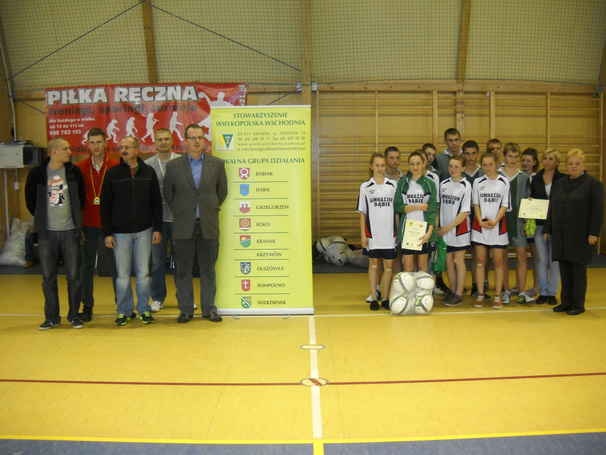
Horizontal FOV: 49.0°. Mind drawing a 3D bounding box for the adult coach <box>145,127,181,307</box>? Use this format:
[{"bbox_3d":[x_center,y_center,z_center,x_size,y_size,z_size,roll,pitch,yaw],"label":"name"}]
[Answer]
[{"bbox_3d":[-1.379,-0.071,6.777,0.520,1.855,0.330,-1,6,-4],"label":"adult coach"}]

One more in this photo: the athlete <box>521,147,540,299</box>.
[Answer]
[{"bbox_3d":[2.489,-0.046,7.297,0.440,1.653,0.280,0,4,16],"label":"athlete"}]

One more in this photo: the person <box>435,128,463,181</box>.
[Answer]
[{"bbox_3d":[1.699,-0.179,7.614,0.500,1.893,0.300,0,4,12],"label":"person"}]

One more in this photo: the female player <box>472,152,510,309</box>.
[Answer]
[{"bbox_3d":[1.933,0.029,6.843,0.430,1.581,0.300,0,4,14],"label":"female player"}]

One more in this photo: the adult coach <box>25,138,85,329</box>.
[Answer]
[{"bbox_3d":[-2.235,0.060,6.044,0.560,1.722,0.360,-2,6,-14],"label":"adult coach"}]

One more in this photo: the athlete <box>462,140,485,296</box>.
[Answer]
[{"bbox_3d":[1.824,-0.081,7.116,0.460,1.686,0.300,0,6,10],"label":"athlete"}]

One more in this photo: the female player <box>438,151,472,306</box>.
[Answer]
[{"bbox_3d":[1.577,0.029,6.823,0.400,1.546,0.320,3,7,33],"label":"female player"}]

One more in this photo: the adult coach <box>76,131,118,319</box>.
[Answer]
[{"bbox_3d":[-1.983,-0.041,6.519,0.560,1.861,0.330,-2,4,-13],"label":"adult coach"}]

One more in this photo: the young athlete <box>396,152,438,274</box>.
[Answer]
[{"bbox_3d":[1.145,0.032,6.692,0.460,1.562,0.320,0,6,6],"label":"young athlete"}]

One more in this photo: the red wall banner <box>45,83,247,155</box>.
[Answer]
[{"bbox_3d":[-2.206,-1.524,9.350,2.860,0.970,0.040,-1,6,0],"label":"red wall banner"}]

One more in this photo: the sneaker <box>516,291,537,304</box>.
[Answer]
[{"bbox_3d":[2.324,0.728,6.920,0.100,0.120,0.270,-5,7,-35],"label":"sneaker"}]

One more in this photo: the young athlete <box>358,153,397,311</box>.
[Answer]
[{"bbox_3d":[0.757,0.037,6.721,0.420,1.579,0.280,0,6,4],"label":"young athlete"}]

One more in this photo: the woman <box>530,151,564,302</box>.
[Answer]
[{"bbox_3d":[2.609,-0.012,7.015,0.470,1.621,0.300,1,4,22],"label":"woman"}]

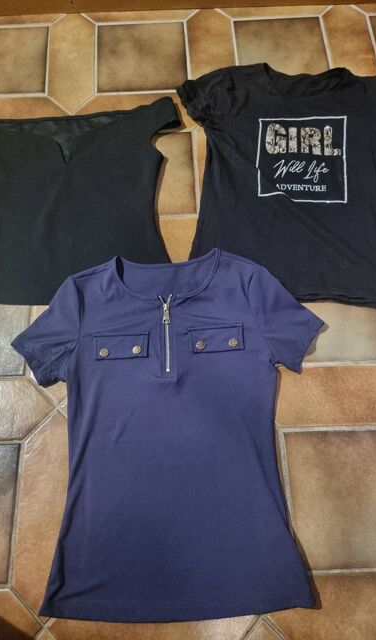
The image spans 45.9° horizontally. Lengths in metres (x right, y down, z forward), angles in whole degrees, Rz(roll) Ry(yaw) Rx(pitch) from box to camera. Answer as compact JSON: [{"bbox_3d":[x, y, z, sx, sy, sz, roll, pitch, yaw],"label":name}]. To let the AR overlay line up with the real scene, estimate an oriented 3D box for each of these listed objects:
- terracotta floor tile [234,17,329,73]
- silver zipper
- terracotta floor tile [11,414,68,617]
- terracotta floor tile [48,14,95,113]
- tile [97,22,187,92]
[{"bbox_3d":[0.214,-0.613,1.016,0.201,0.010,0.201,-3,71,-1],"label":"terracotta floor tile"},{"bbox_3d":[-0.036,0.021,0.778,0.024,0.010,0.145,-2,71,-1],"label":"silver zipper"},{"bbox_3d":[-0.212,0.299,0.696,0.102,0.010,0.309,-3,71,-1],"label":"terracotta floor tile"},{"bbox_3d":[-0.258,-0.591,1.009,0.102,0.010,0.309,-3,71,-1],"label":"terracotta floor tile"},{"bbox_3d":[-0.101,-0.599,1.012,0.201,0.010,0.201,-3,71,-1],"label":"tile"}]

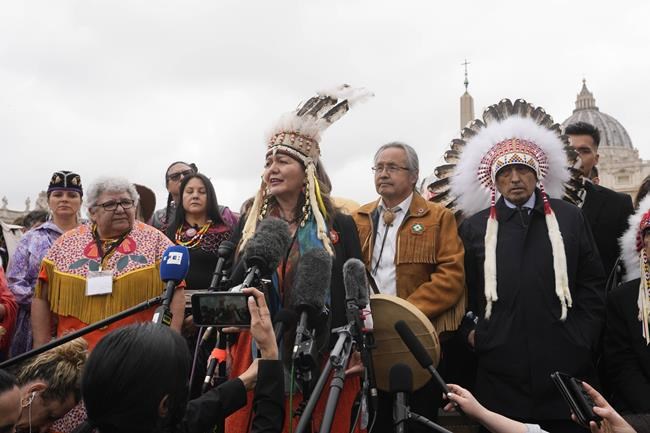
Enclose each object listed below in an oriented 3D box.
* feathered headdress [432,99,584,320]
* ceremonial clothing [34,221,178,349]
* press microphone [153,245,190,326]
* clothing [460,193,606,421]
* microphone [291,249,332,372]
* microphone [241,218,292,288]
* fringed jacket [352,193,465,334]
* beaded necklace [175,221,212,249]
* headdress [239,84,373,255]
[{"bbox_3d":[0.695,-0.016,2.460,0.550,0.800,0.360,-1,-6,13],"label":"feathered headdress"},{"bbox_3d":[-0.843,0.274,2.470,0.540,0.520,0.340,1,-6,-9],"label":"ceremonial clothing"},{"bbox_3d":[-0.406,0.182,1.670,0.078,0.250,0.078,12,-12,-6],"label":"press microphone"},{"bbox_3d":[0.783,0.358,2.430,0.540,0.880,0.350,-1,-6,12],"label":"clothing"},{"bbox_3d":[-0.036,0.246,1.690,0.100,0.330,0.110,9,-18,0],"label":"microphone"},{"bbox_3d":[-0.163,0.100,1.760,0.100,0.250,0.100,32,-31,0],"label":"microphone"},{"bbox_3d":[0.332,0.220,2.780,0.560,0.680,0.340,-2,-7,21],"label":"fringed jacket"},{"bbox_3d":[-0.595,0.082,2.860,0.170,0.140,0.130,1,-6,-7],"label":"beaded necklace"},{"bbox_3d":[-0.072,-0.163,2.340,0.370,0.580,0.400,-5,-8,37],"label":"headdress"}]

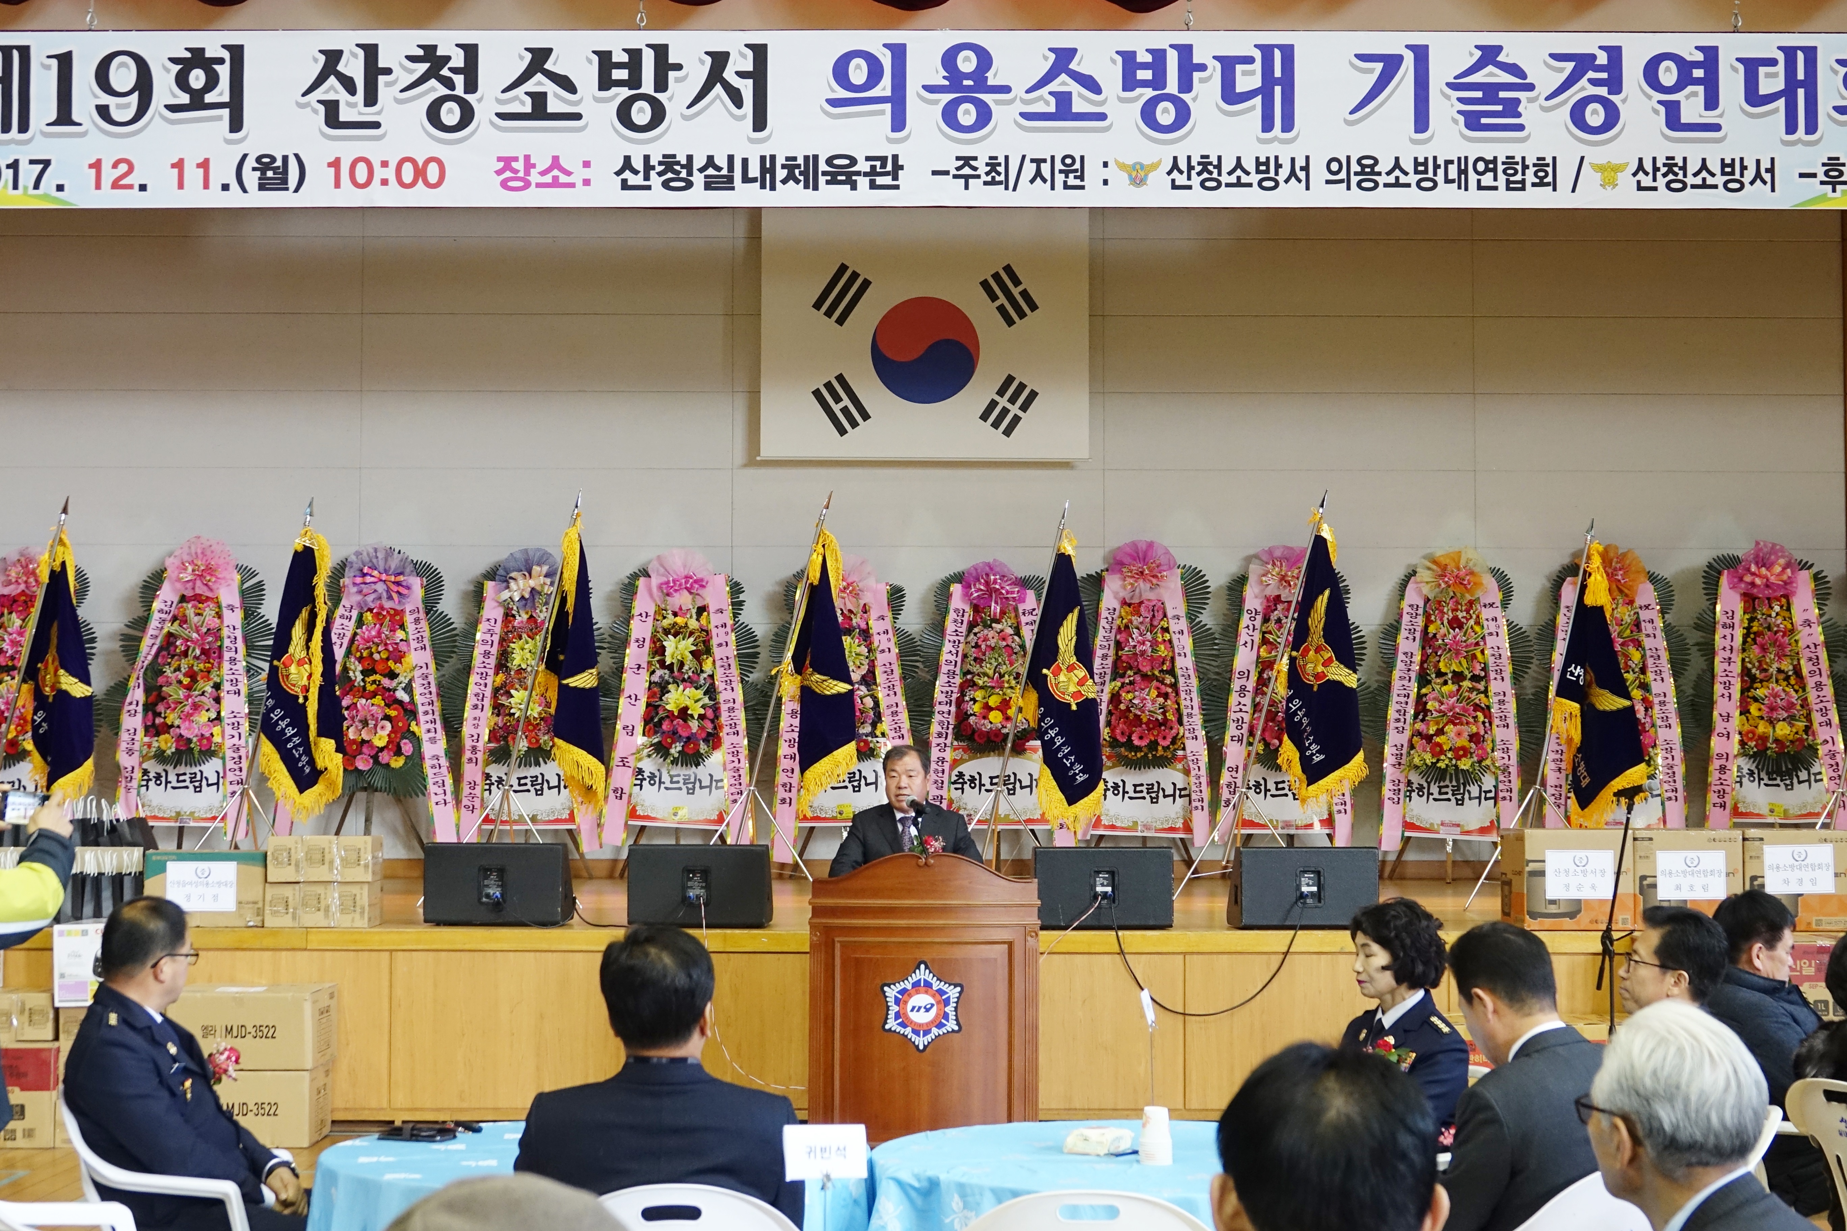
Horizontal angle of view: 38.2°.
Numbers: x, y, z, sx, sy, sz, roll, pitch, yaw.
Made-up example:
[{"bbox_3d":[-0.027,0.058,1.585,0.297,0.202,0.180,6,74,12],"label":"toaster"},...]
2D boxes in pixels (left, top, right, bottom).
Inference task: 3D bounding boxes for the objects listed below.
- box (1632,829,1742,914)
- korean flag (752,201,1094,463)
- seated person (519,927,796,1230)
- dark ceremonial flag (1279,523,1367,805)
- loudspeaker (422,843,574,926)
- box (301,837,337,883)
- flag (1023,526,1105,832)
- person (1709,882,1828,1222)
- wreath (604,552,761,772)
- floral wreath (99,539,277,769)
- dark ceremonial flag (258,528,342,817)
[{"bbox_3d":[3.261,1.143,11.594,0.464,0.423,0.460,0,-3,0],"label":"box"},{"bbox_3d":[0.011,-1.809,17.054,2.105,1.652,0.040,0,-3,0],"label":"korean flag"},{"bbox_3d":[-0.454,1.197,4.838,0.500,1.290,0.720,0,-3,3],"label":"seated person"},{"bbox_3d":[2.012,0.245,13.429,0.443,1.425,0.240,0,-3,0],"label":"dark ceremonial flag"},{"bbox_3d":[-1.825,1.150,11.512,0.584,0.348,0.400,0,-2,0],"label":"loudspeaker"},{"bbox_3d":[-2.562,1.039,11.447,0.150,0.192,0.280,0,-2,0],"label":"box"},{"bbox_3d":[0.660,0.315,12.648,0.383,1.451,0.250,0,-2,0],"label":"flag"},{"bbox_3d":[2.156,1.304,6.483,0.740,1.277,0.530,2,-4,-33],"label":"person"},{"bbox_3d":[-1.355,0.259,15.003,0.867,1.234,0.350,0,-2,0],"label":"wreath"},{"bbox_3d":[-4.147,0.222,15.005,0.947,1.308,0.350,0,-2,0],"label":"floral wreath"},{"bbox_3d":[-2.956,0.281,12.649,0.404,1.383,0.250,0,-2,0],"label":"dark ceremonial flag"}]

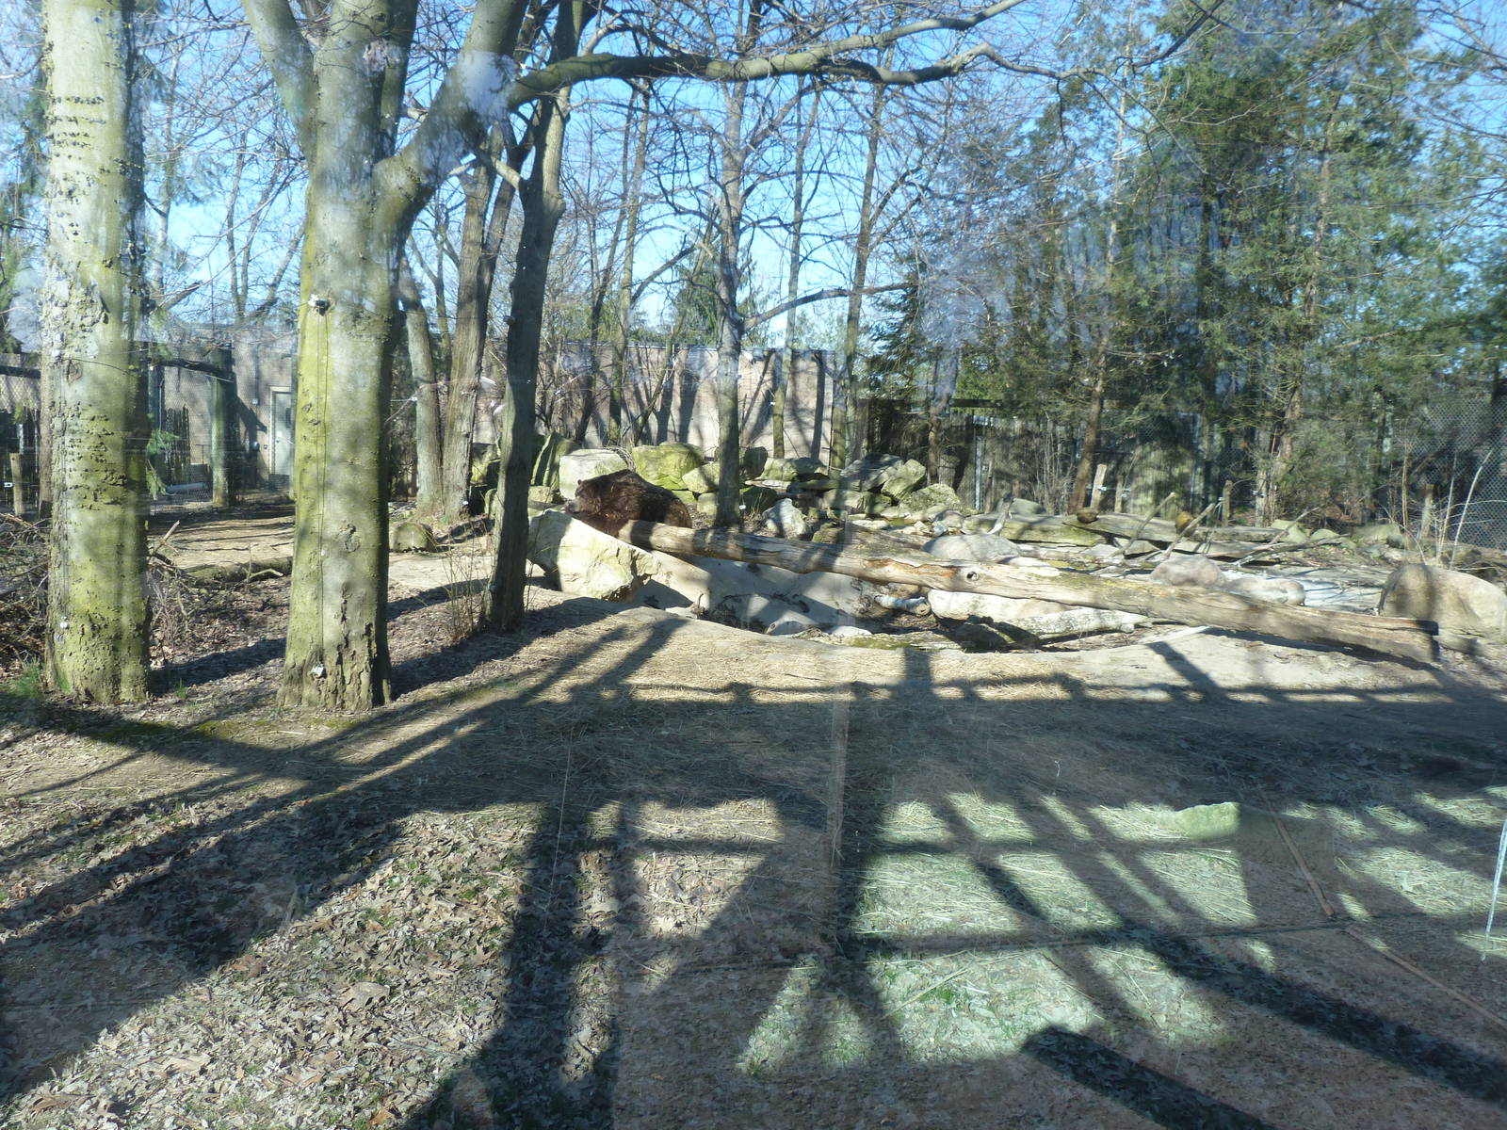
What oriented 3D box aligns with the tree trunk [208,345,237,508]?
[{"bbox_3d":[-10.246,-2.669,21.000,0.500,3.100,0.500,0,7,0],"label":"tree trunk"}]

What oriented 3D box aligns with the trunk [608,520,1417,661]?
[{"bbox_3d":[1.866,0.118,9.975,7.421,0.360,0.380,8,10,28],"label":"trunk"}]

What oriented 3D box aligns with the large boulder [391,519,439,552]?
[{"bbox_3d":[-4.722,-0.406,15.000,0.740,0.470,0.600,0,7,0],"label":"large boulder"}]

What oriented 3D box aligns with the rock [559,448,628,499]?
[{"bbox_3d":[-2.469,-1.415,16.800,0.996,0.737,0.847,0,8,-8],"label":"rock"}]

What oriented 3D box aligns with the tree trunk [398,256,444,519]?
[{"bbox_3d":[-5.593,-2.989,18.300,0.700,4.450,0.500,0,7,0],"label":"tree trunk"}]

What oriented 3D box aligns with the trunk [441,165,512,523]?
[{"bbox_3d":[-4.008,-3.159,15.700,0.850,5.002,0.700,1,8,-15],"label":"trunk"}]

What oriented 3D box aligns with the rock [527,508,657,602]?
[{"bbox_3d":[-1.725,-0.107,11.600,1.420,0.940,1.000,0,7,0],"label":"rock"}]

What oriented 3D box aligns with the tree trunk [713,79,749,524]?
[{"bbox_3d":[-0.341,-3.683,15.800,0.450,6.269,0.420,1,8,-1],"label":"tree trunk"}]

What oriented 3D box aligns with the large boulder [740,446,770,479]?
[{"bbox_3d":[-0.062,-1.768,19.000,0.620,0.600,0.550,0,7,0],"label":"large boulder"}]

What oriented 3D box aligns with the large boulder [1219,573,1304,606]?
[{"bbox_3d":[5.187,0.276,11.100,0.880,0.380,0.580,0,7,0],"label":"large boulder"}]

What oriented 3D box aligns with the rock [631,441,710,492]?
[{"bbox_3d":[-1.340,-1.562,17.200,1.132,0.715,0.905,1,8,-5],"label":"rock"}]

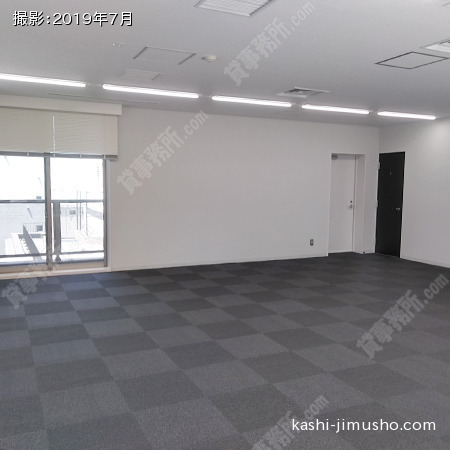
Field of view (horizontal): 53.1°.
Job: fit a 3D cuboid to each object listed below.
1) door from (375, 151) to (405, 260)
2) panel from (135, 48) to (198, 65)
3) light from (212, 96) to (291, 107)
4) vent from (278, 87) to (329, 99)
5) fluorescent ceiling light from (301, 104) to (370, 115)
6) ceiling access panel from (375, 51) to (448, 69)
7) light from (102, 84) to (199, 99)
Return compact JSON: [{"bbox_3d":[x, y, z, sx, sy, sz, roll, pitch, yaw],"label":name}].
[{"bbox_3d":[3.474,-0.419,9.461,0.050,2.155,0.696,-2,5,-26],"label":"door"},{"bbox_3d":[-0.612,-1.702,4.558,0.500,0.025,0.465,-2,5,-26],"label":"panel"},{"bbox_3d":[0.419,-1.811,6.634,1.264,0.060,0.080,-2,5,-26],"label":"light"},{"bbox_3d":[1.066,-1.808,6.190,0.510,0.030,0.500,-2,5,-26],"label":"vent"},{"bbox_3d":[1.792,-1.840,7.197,1.253,0.060,0.080,-2,5,-26],"label":"fluorescent ceiling light"},{"bbox_3d":[1.907,-1.675,4.614,0.485,0.025,0.470,-2,5,-26],"label":"ceiling access panel"},{"bbox_3d":[-0.959,-1.779,6.021,1.295,0.060,0.080,-2,5,-26],"label":"light"}]

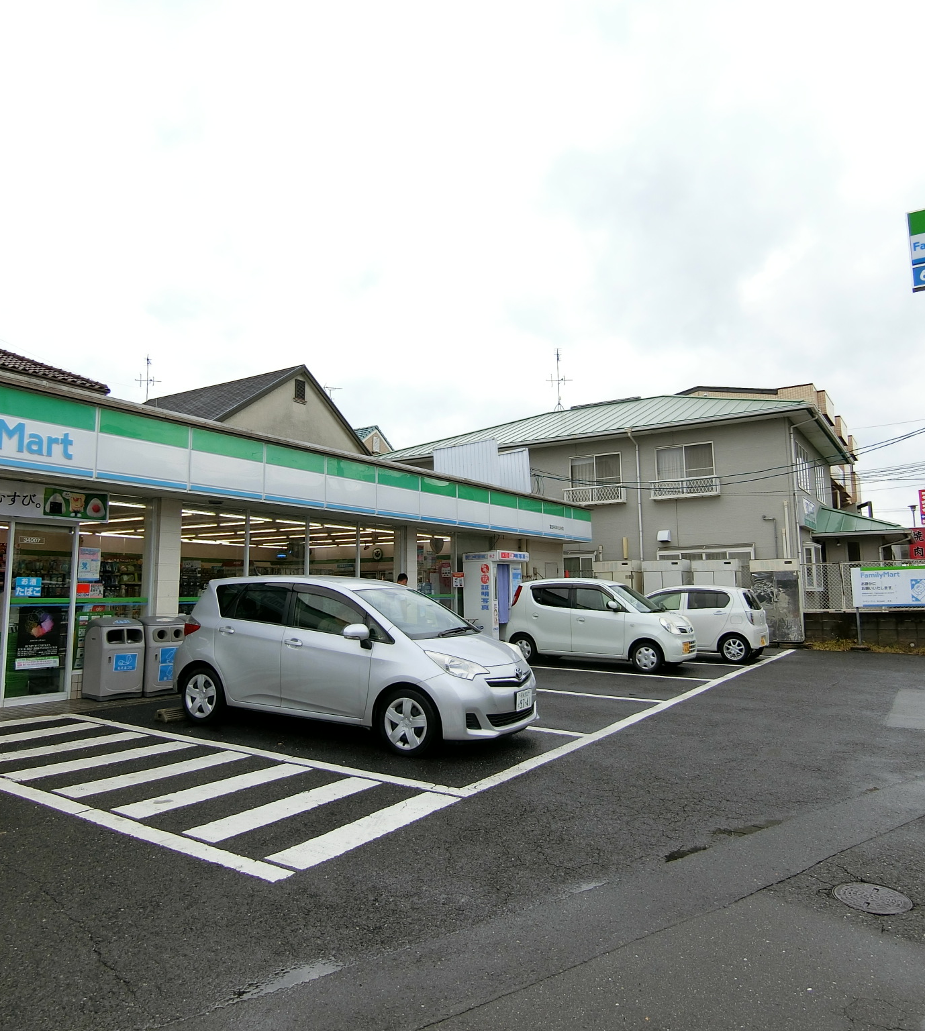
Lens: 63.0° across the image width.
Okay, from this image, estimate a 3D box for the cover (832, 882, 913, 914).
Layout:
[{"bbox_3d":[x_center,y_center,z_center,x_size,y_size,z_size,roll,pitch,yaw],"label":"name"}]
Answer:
[{"bbox_3d":[1.990,1.870,3.659,0.365,0.030,0.365,-4,-7,32],"label":"cover"}]

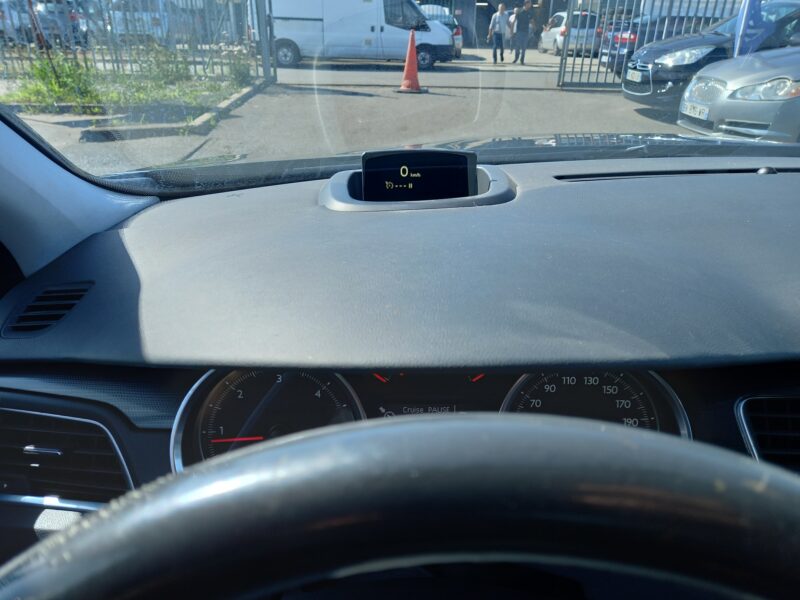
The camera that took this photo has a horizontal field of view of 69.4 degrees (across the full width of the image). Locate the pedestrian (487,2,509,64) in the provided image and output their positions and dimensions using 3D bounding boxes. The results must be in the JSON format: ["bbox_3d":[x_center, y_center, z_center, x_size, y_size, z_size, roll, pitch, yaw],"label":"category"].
[{"bbox_3d":[3.014,-8.179,17.733,0.660,1.700,0.450,5,26,8],"label":"pedestrian"}]

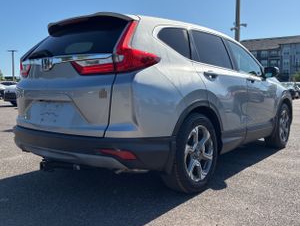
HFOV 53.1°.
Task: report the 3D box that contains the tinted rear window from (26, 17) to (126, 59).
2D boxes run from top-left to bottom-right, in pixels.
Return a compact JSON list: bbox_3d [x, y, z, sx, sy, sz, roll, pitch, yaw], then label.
[{"bbox_3d":[-0.690,-0.632,2.612,1.200,0.410,0.130,5,-33,39],"label":"tinted rear window"}]

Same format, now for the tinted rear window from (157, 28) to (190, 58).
[{"bbox_3d":[0.204,-0.590,2.485,0.070,0.280,0.440,-24,-11,38],"label":"tinted rear window"}]

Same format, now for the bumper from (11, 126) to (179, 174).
[{"bbox_3d":[-0.719,0.257,2.664,1.820,0.320,0.600,5,6,39],"label":"bumper"}]

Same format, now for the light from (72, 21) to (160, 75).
[{"bbox_3d":[-0.251,-0.489,2.237,0.570,0.430,0.380,5,6,39],"label":"light"}]

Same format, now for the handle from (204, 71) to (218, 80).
[{"bbox_3d":[0.559,-0.339,2.725,0.060,0.060,0.210,5,6,39],"label":"handle"}]

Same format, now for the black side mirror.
[{"bbox_3d":[1.585,-0.529,3.890,0.200,0.150,0.120,5,6,39],"label":"black side mirror"}]

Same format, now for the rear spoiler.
[{"bbox_3d":[-0.587,-0.815,2.720,1.180,0.140,0.270,5,6,39],"label":"rear spoiler"}]

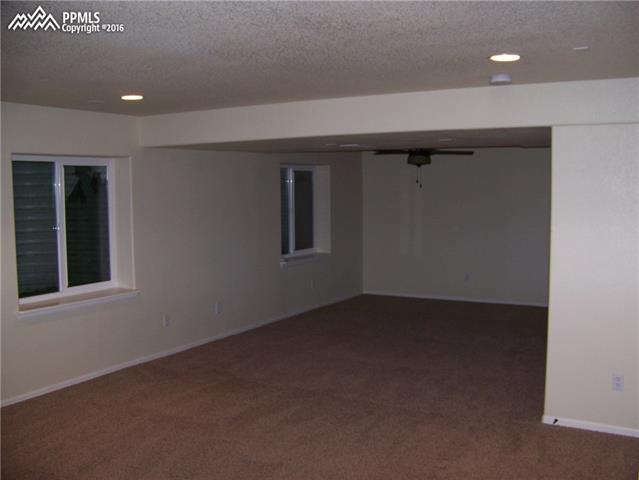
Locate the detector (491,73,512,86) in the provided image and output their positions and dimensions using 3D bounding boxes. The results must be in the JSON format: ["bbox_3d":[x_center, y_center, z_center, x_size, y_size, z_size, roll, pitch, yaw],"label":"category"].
[{"bbox_3d":[1.125,-0.986,4.002,0.137,0.046,0.137,3,6,31],"label":"detector"}]

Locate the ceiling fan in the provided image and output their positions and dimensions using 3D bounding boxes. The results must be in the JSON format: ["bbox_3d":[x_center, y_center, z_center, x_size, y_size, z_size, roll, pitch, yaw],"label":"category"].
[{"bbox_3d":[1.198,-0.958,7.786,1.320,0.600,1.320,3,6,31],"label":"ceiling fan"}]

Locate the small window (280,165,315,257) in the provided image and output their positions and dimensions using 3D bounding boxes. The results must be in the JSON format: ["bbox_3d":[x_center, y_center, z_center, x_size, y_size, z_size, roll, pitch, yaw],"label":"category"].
[{"bbox_3d":[-0.349,-0.391,8.872,0.090,1.240,1.190,3,6,31],"label":"small window"}]

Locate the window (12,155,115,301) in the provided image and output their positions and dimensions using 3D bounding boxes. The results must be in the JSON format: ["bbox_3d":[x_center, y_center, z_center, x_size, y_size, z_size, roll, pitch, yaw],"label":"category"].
[{"bbox_3d":[-2.265,-0.106,5.669,0.090,1.230,1.180,3,6,31],"label":"window"}]

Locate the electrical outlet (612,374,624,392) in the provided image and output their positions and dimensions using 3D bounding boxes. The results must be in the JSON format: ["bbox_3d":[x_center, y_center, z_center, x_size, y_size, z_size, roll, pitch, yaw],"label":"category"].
[{"bbox_3d":[1.986,0.951,4.299,0.072,0.116,0.010,3,6,31],"label":"electrical outlet"}]

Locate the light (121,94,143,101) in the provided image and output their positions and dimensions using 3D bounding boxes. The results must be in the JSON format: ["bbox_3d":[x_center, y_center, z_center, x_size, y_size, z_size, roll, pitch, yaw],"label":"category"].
[{"bbox_3d":[-1.406,-1.068,4.834,0.165,0.040,0.165,0,5,0],"label":"light"}]

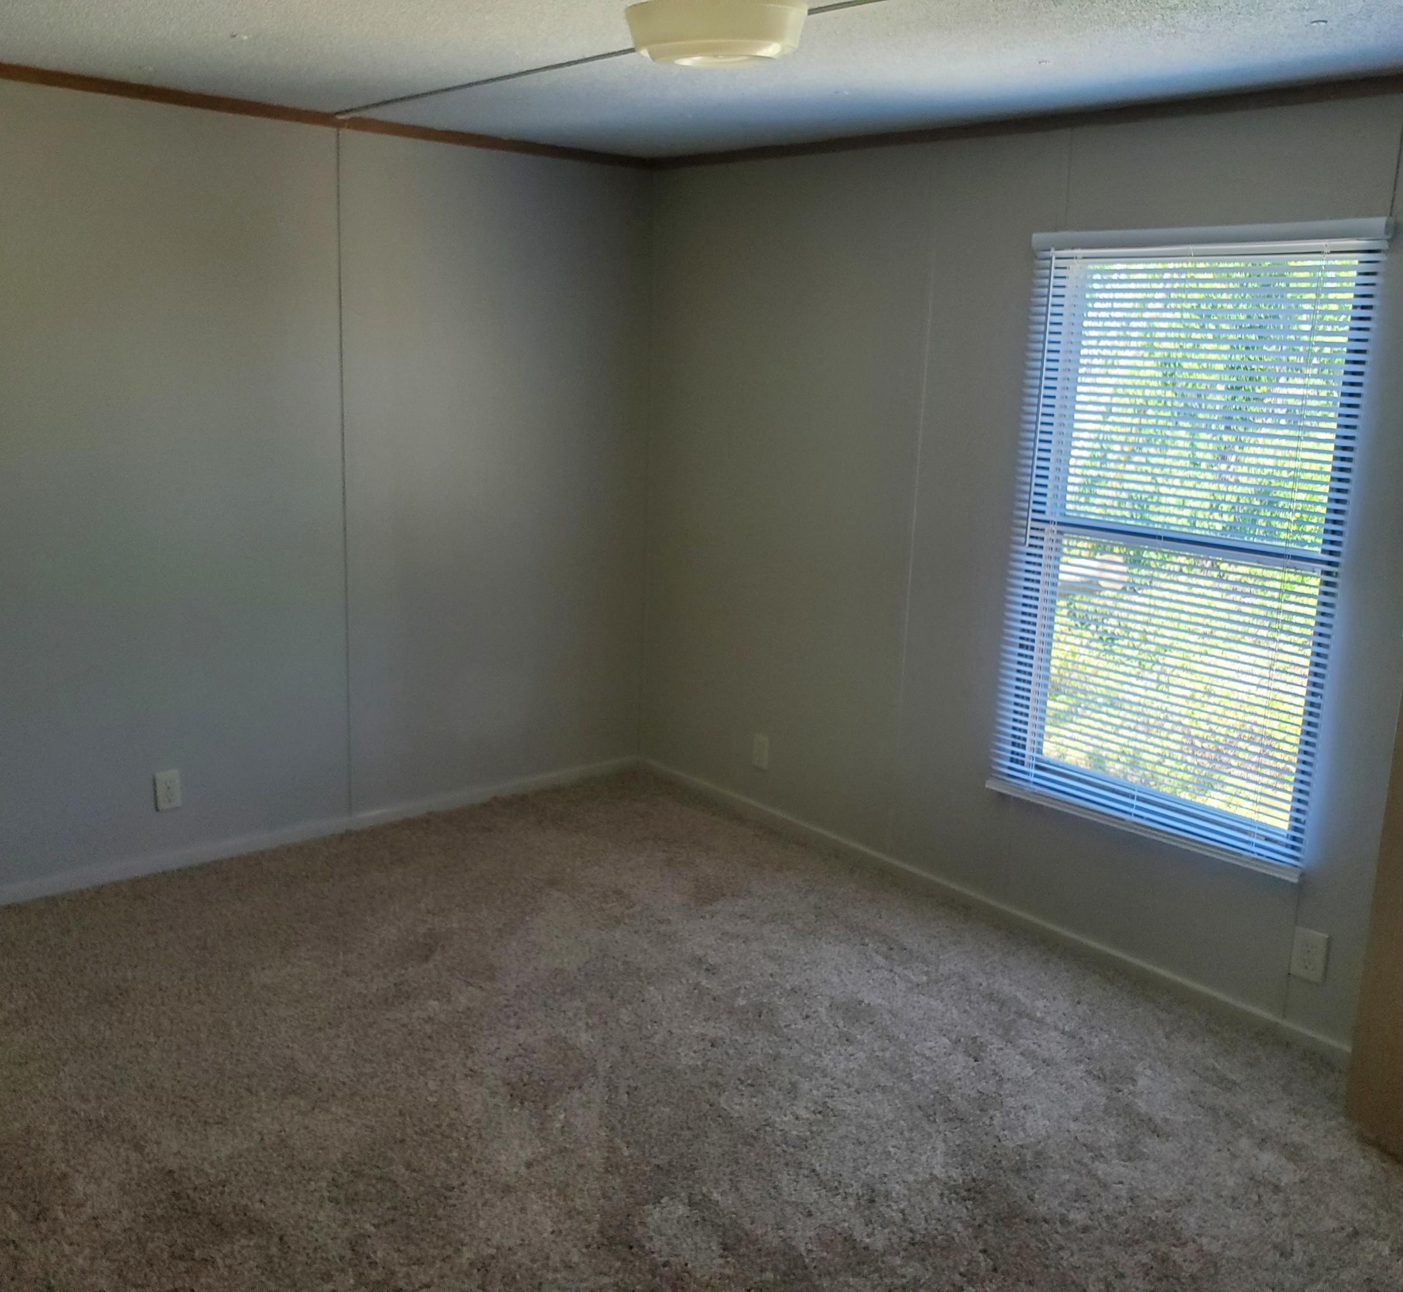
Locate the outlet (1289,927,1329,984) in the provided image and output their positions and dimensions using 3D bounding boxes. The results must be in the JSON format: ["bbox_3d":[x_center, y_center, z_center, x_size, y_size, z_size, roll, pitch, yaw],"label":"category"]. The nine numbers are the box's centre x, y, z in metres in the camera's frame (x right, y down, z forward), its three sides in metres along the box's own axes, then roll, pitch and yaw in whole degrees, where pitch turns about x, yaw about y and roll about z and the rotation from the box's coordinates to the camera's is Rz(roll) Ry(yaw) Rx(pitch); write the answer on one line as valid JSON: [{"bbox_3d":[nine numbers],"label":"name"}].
[{"bbox_3d":[1.390,0.707,2.955,0.010,0.116,0.073,-8,16,-39],"label":"outlet"}]

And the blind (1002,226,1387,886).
[{"bbox_3d":[1.107,-0.248,3.110,0.050,1.445,0.860,-8,16,-39],"label":"blind"}]

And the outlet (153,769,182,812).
[{"bbox_3d":[-1.535,0.416,3.728,0.071,0.115,0.010,-8,16,-39],"label":"outlet"}]

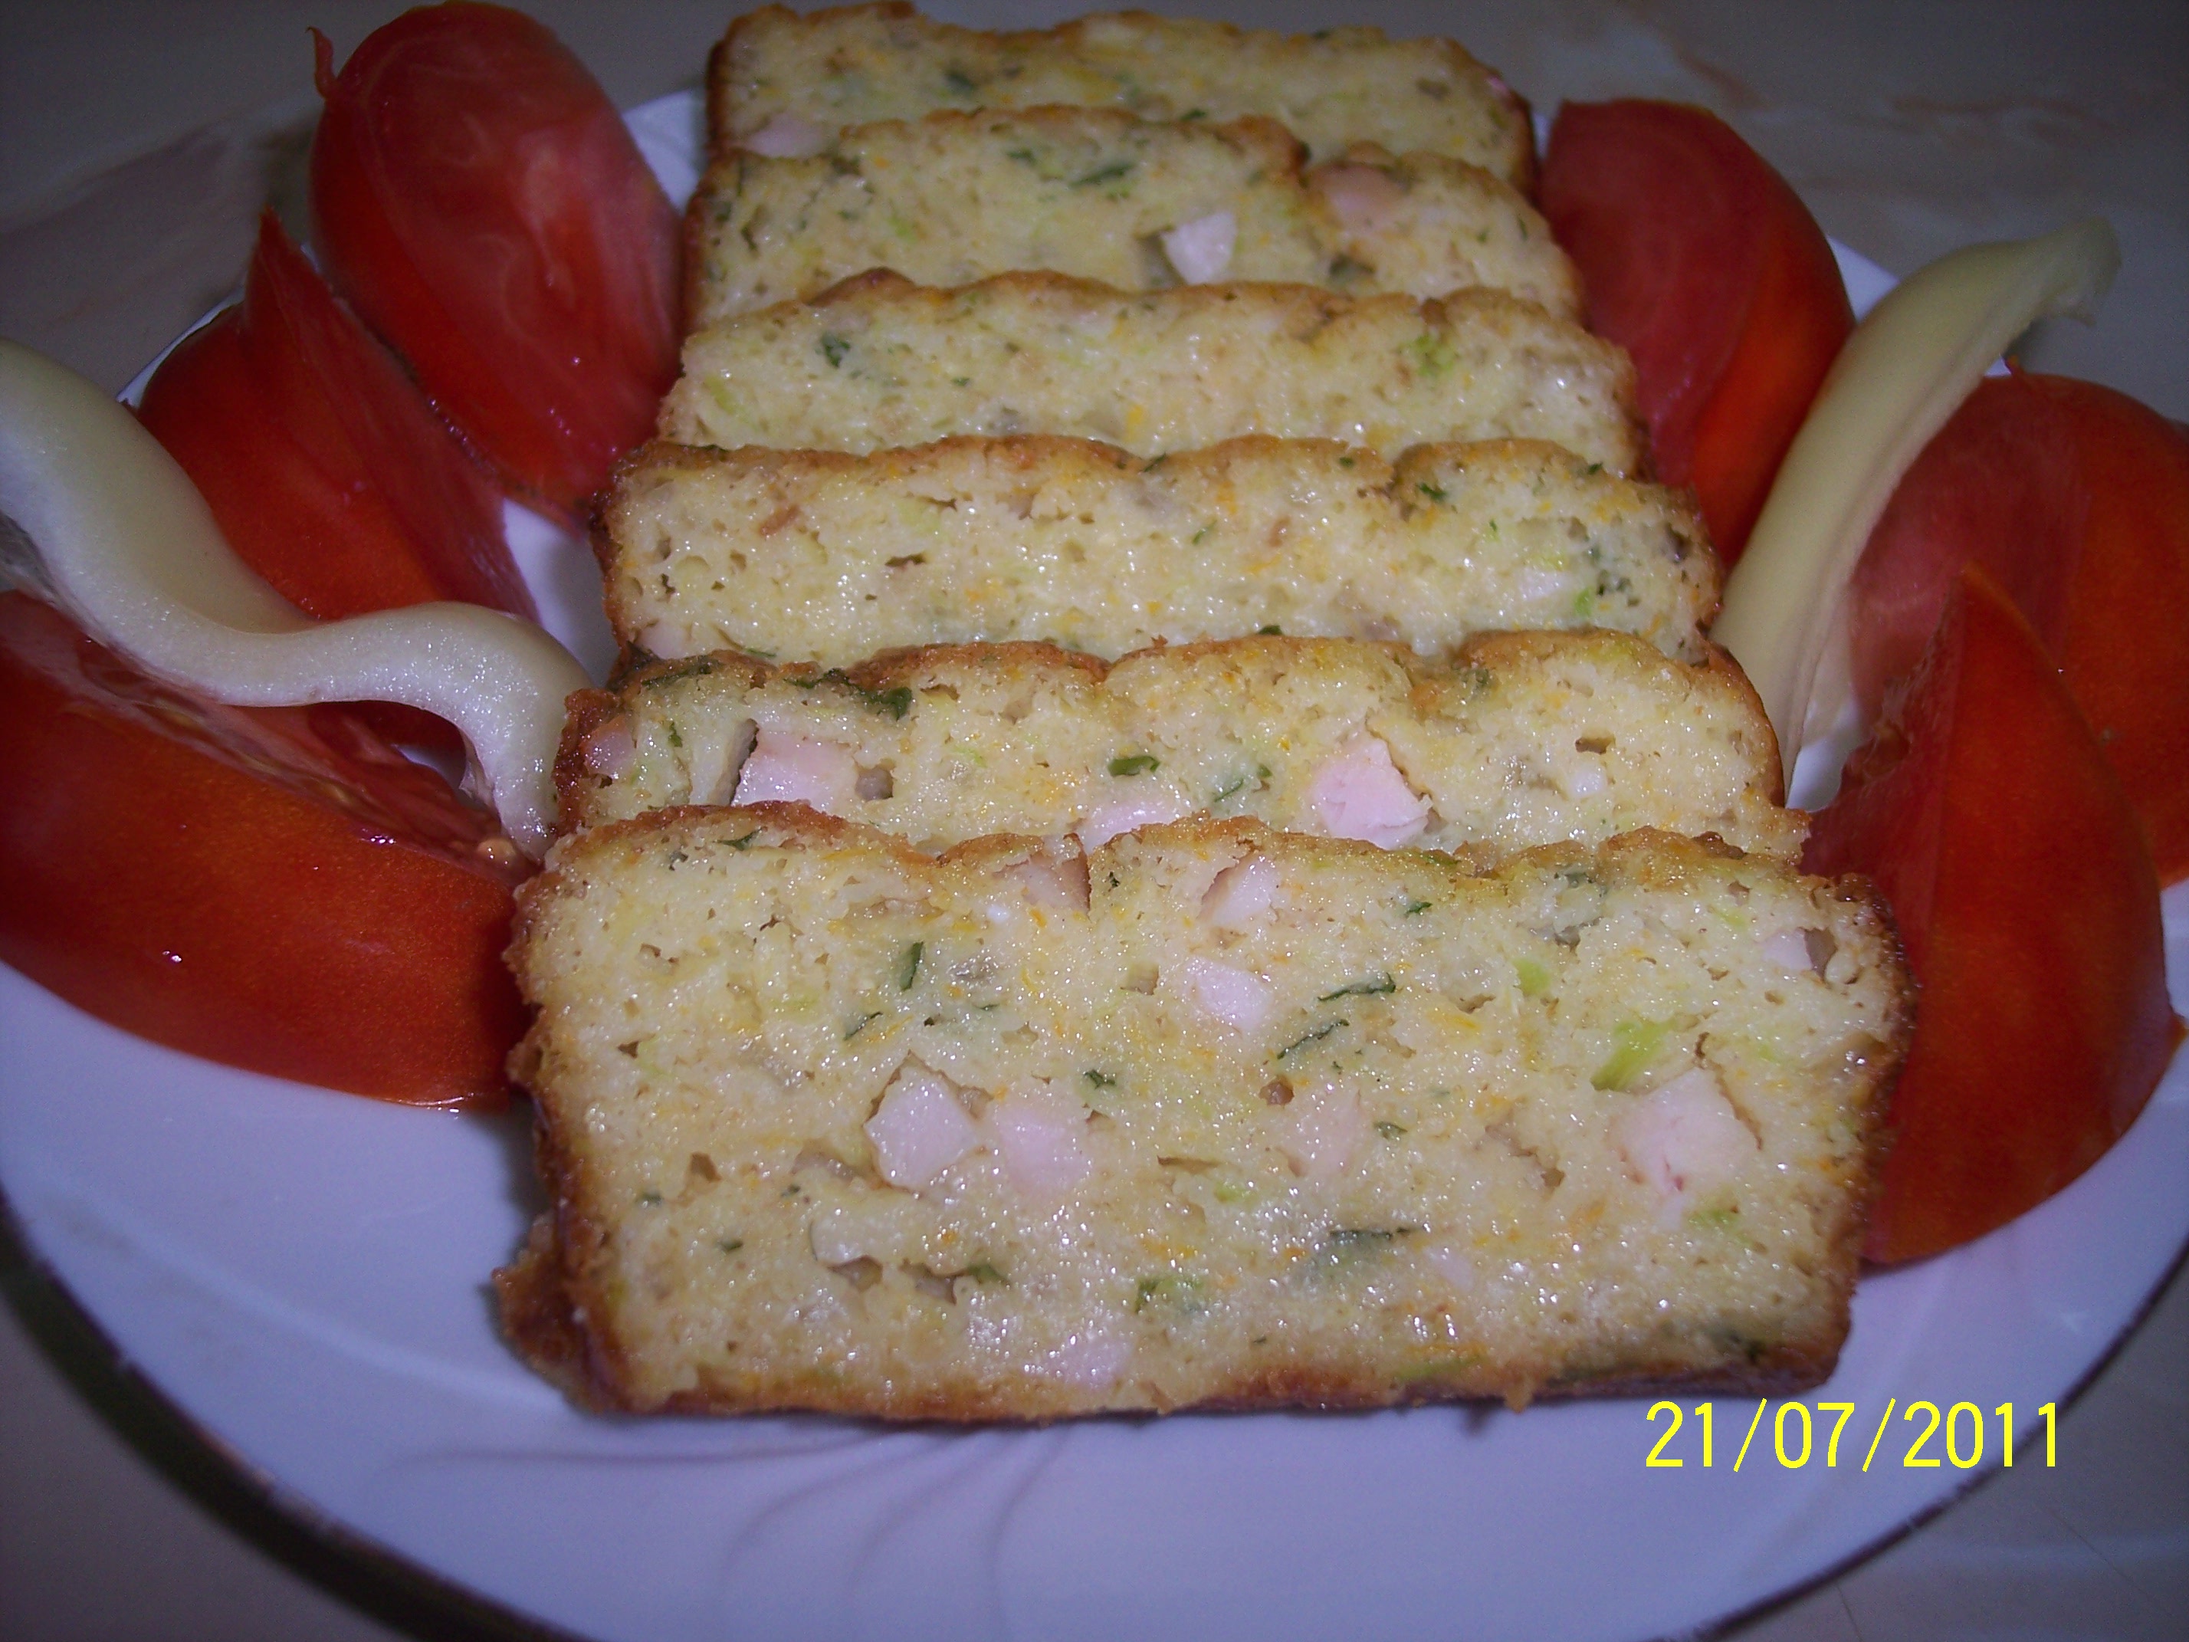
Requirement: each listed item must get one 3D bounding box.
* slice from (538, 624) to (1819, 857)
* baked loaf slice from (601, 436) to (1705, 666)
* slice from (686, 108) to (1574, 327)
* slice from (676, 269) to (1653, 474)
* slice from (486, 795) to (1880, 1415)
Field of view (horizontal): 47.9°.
[{"bbox_3d":[0.008,0.008,0.239,0.116,0.018,0.049,0,84,-1],"label":"slice"},{"bbox_3d":[0.006,-0.014,0.261,0.115,0.018,0.049,0,83,-1],"label":"baked loaf slice"},{"bbox_3d":[0.004,-0.061,0.309,0.109,0.018,0.049,0,79,-1],"label":"slice"},{"bbox_3d":[0.006,-0.035,0.283,0.110,0.018,0.049,0,81,-1],"label":"slice"},{"bbox_3d":[0.009,0.025,0.219,0.119,0.018,0.049,0,86,-1],"label":"slice"}]

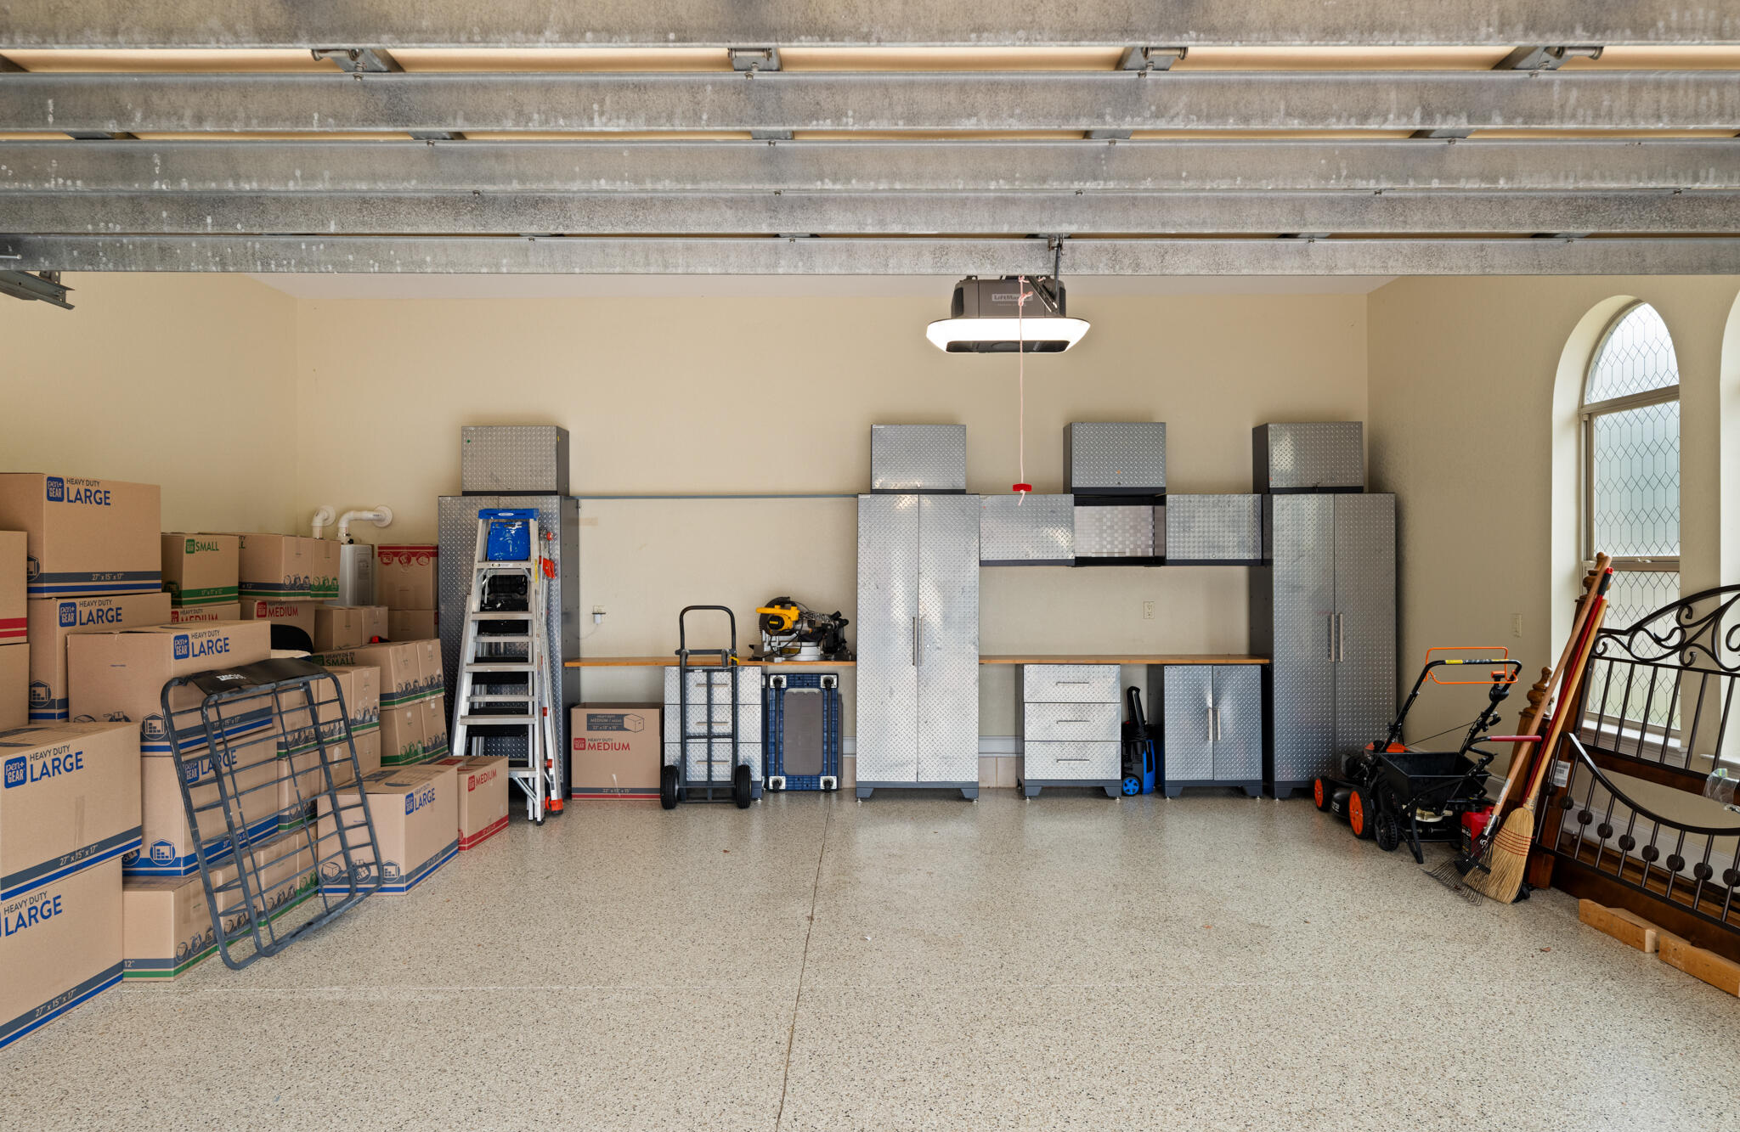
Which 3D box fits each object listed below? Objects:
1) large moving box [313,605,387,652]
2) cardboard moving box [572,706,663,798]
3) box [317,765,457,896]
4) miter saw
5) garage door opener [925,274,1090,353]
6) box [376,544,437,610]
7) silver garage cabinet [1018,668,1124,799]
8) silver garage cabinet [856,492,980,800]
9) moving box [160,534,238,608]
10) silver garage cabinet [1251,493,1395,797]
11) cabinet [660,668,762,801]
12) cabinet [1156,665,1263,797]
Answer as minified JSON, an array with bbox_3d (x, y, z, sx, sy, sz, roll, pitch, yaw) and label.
[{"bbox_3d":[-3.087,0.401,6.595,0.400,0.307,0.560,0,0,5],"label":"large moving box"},{"bbox_3d":[-1.590,1.180,7.455,0.560,0.570,0.380,0,0,0],"label":"cardboard moving box"},{"bbox_3d":[-2.275,1.247,5.528,0.389,0.453,0.701,0,0,-1],"label":"box"},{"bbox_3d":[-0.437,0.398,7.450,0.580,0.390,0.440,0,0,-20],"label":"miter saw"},{"bbox_3d":[0.382,-0.704,3.202,0.452,0.200,0.350,0,0,0],"label":"garage door opener"},{"bbox_3d":[-2.860,0.075,7.430,0.342,0.395,0.520,0,0,0],"label":"box"},{"bbox_3d":[1.272,1.043,7.470,0.610,0.850,0.420,0,0,0],"label":"silver garage cabinet"},{"bbox_3d":[0.301,0.516,7.428,0.765,1.912,0.460,0,0,0],"label":"silver garage cabinet"},{"bbox_3d":[-3.140,0.027,5.280,0.290,0.314,0.435,0,0,0],"label":"moving box"},{"bbox_3d":[2.893,0.509,7.433,0.765,1.912,0.460,0,0,0],"label":"silver garage cabinet"},{"bbox_3d":[-0.975,1.052,7.447,0.610,0.848,0.420,0,0,0],"label":"cabinet"},{"bbox_3d":[2.150,1.043,7.465,0.610,0.850,0.420,0,0,0],"label":"cabinet"}]

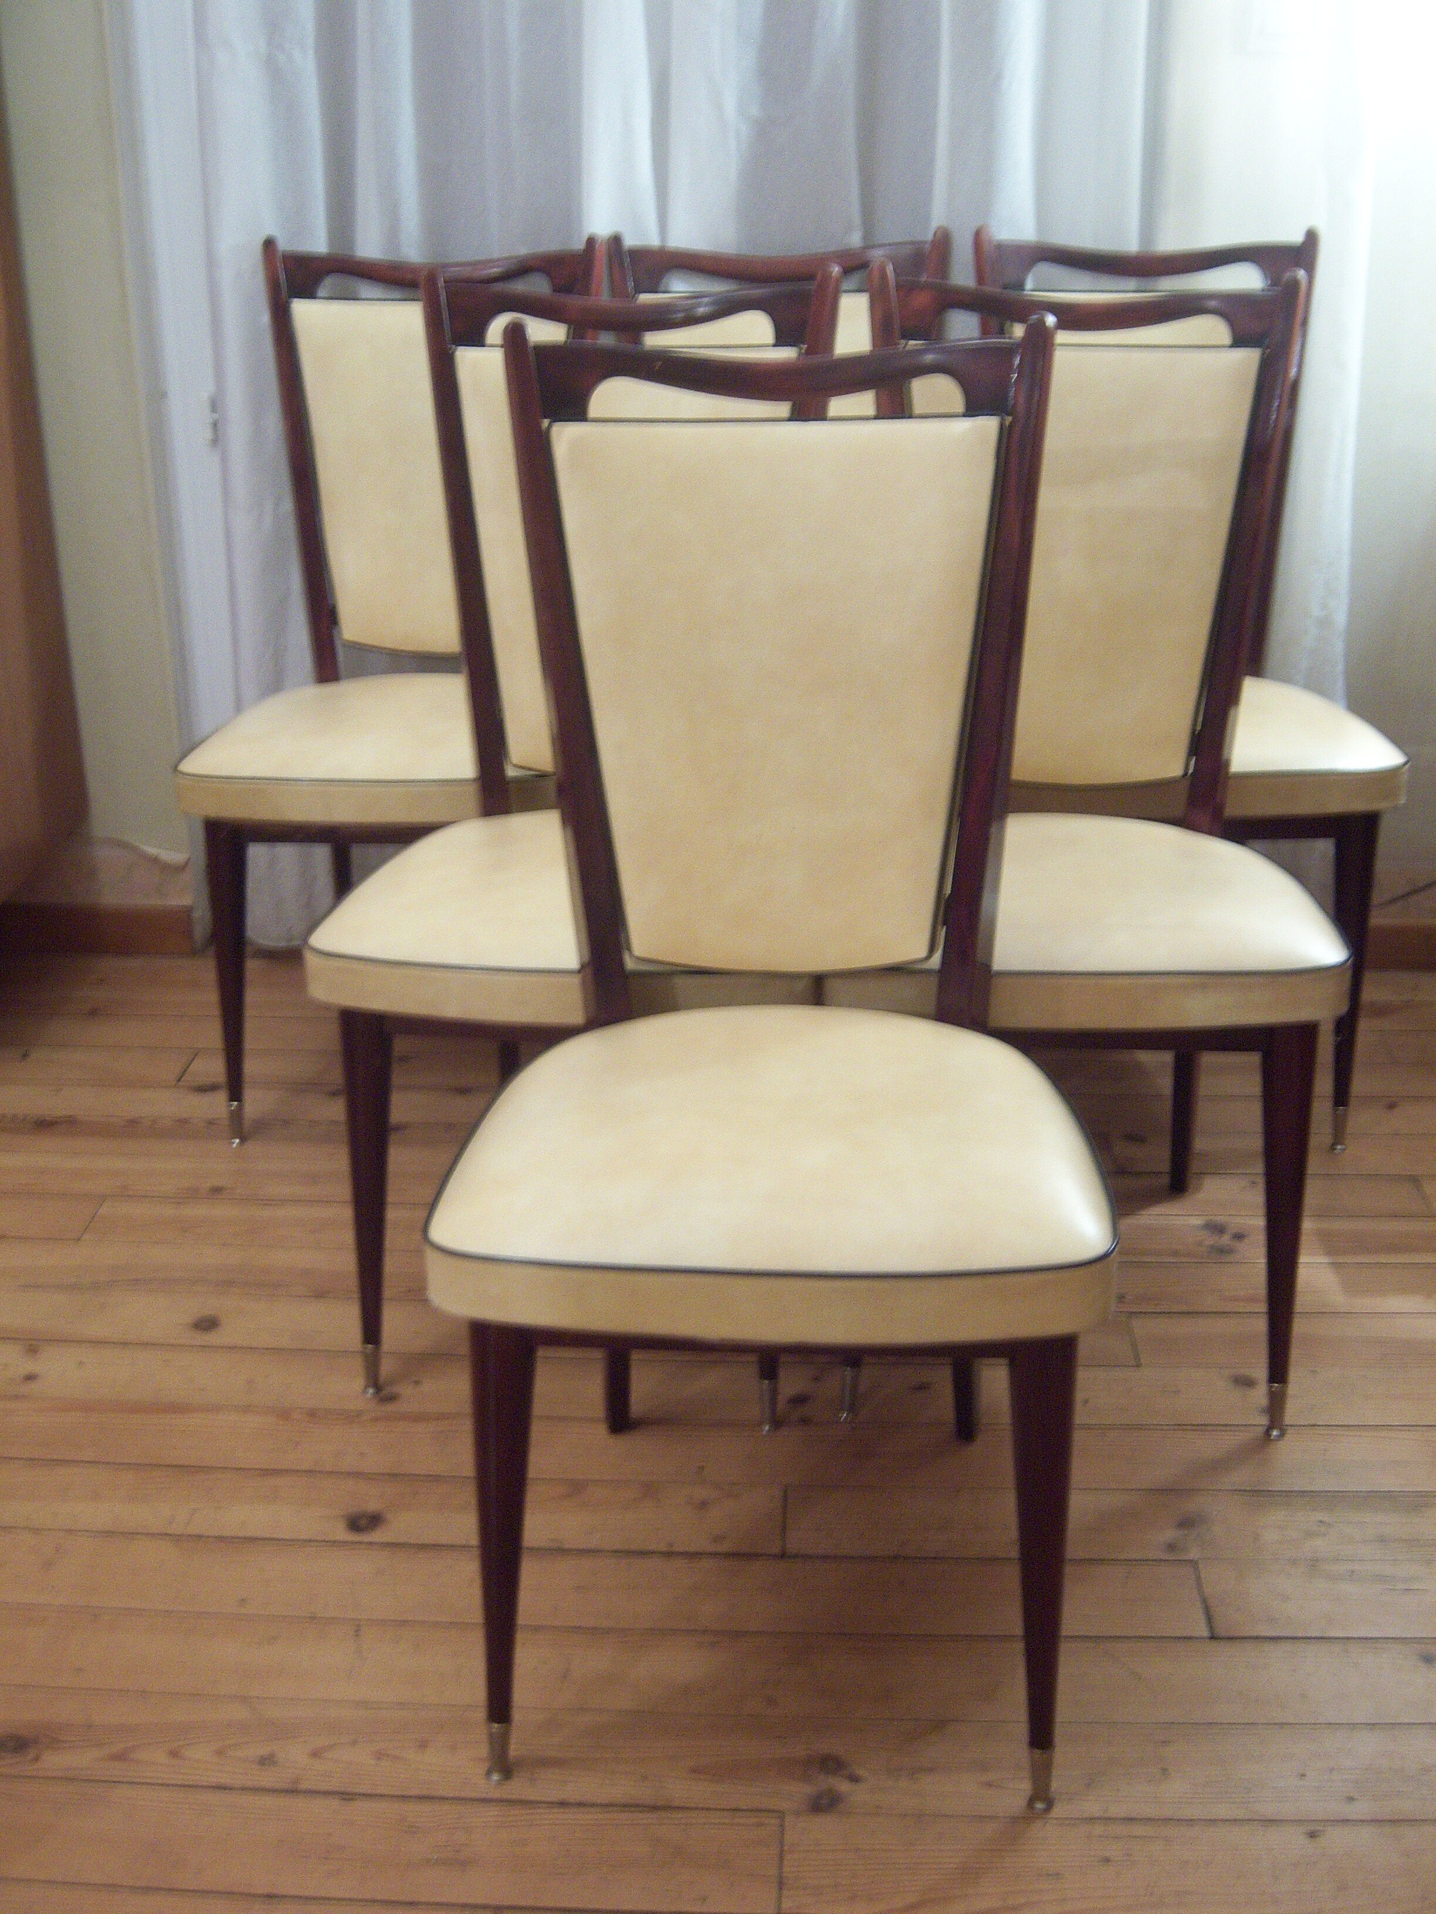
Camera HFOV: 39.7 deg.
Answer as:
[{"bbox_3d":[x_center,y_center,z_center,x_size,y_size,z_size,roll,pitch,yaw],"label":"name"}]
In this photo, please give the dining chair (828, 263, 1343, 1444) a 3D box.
[{"bbox_3d":[0.323,-0.106,1.814,0.436,0.965,0.482,1,24,6],"label":"dining chair"}]

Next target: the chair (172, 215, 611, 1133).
[{"bbox_3d":[-0.349,-0.308,2.266,0.435,0.962,0.477,1,24,5],"label":"chair"}]

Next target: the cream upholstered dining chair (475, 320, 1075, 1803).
[{"bbox_3d":[0.045,0.069,1.398,0.435,0.962,0.477,1,24,4],"label":"cream upholstered dining chair"}]

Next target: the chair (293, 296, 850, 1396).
[{"bbox_3d":[-0.106,-0.114,1.816,0.414,0.962,0.474,3,24,8],"label":"chair"}]

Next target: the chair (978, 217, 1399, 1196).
[{"bbox_3d":[0.498,-0.308,2.237,0.414,0.962,0.474,-1,24,-1],"label":"chair"}]

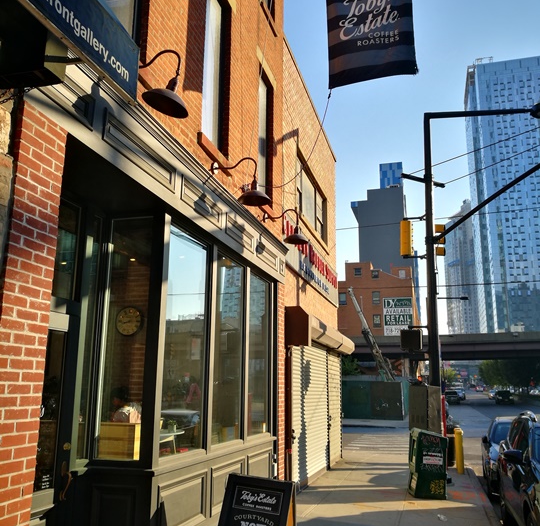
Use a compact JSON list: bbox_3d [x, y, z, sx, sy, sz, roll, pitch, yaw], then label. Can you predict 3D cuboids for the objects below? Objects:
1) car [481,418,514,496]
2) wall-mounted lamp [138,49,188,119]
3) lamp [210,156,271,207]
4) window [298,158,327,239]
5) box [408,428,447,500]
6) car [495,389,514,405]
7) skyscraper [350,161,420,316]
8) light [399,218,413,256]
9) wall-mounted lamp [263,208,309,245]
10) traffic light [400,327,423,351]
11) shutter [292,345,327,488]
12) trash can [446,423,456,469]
[{"bbox_3d":[5.462,3.955,11.692,1.780,1.450,4.500,-3,-13,16],"label":"car"},{"bbox_3d":[-0.860,-1.296,4.047,0.610,0.505,0.356,-3,-13,16],"label":"wall-mounted lamp"},{"bbox_3d":[-0.293,-0.873,5.933,0.640,0.510,0.356,-3,-13,16],"label":"lamp"},{"bbox_3d":[0.915,-1.225,11.908,0.150,1.200,2.900,-3,-13,15],"label":"window"},{"bbox_3d":[2.570,3.262,9.173,0.500,1.050,0.390,4,-12,0],"label":"box"},{"bbox_3d":[24.432,14.043,58.742,1.880,1.550,4.600,-4,-13,18],"label":"car"},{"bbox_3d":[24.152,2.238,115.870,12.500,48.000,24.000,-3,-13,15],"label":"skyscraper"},{"bbox_3d":[2.693,-0.459,11.146,0.240,0.750,0.340,-4,-13,22],"label":"light"},{"bbox_3d":[0.223,-0.514,7.808,0.650,0.480,0.350,-3,-13,15],"label":"wall-mounted lamp"},{"bbox_3d":[3.044,1.670,12.100,0.430,0.460,0.220,-5,-13,25],"label":"traffic light"},{"bbox_3d":[0.716,2.571,9.773,0.100,2.120,3.000,-3,-13,16],"label":"shutter"},{"bbox_3d":[4.177,4.213,13.074,0.580,0.980,0.580,-3,-13,16],"label":"trash can"}]

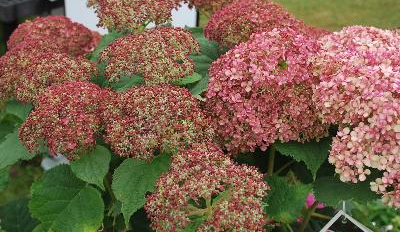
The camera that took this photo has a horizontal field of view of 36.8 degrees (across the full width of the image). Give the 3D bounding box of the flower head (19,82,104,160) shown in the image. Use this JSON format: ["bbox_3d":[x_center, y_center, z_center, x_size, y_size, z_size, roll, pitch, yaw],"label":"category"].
[{"bbox_3d":[-0.187,0.007,0.810,0.122,0.090,0.125,-8,27,0],"label":"flower head"}]

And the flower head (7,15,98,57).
[{"bbox_3d":[-0.244,-0.131,1.000,0.155,0.085,0.150,0,21,0],"label":"flower head"}]

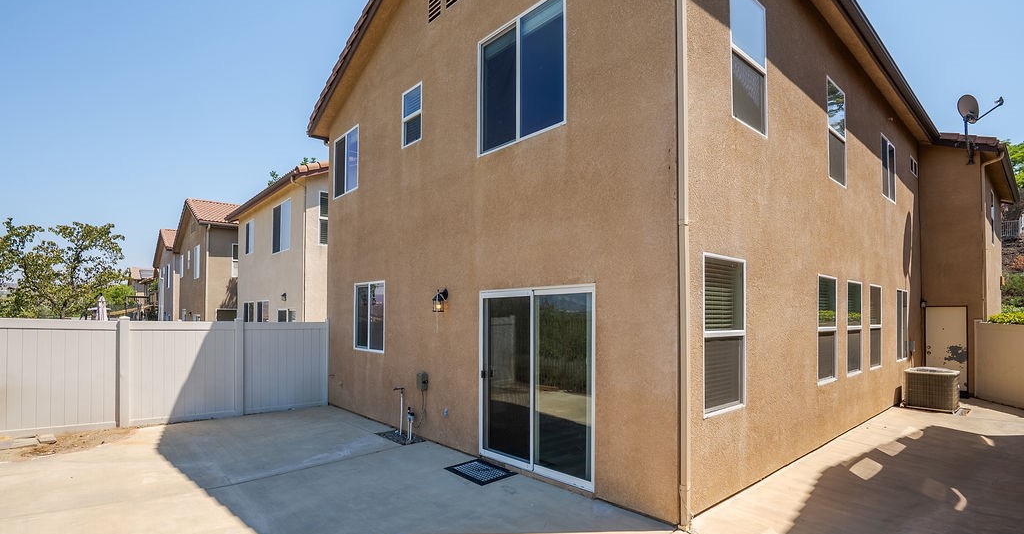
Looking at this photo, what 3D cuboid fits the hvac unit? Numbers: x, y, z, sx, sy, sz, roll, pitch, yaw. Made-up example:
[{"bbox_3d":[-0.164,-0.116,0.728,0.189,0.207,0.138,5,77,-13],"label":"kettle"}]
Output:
[{"bbox_3d":[8.270,2.420,8.970,0.740,0.720,0.740,4,-5,-42],"label":"hvac unit"}]

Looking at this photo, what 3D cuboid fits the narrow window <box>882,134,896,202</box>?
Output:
[{"bbox_3d":[7.845,-2.017,9.496,1.229,1.210,0.080,3,-4,-40],"label":"narrow window"}]

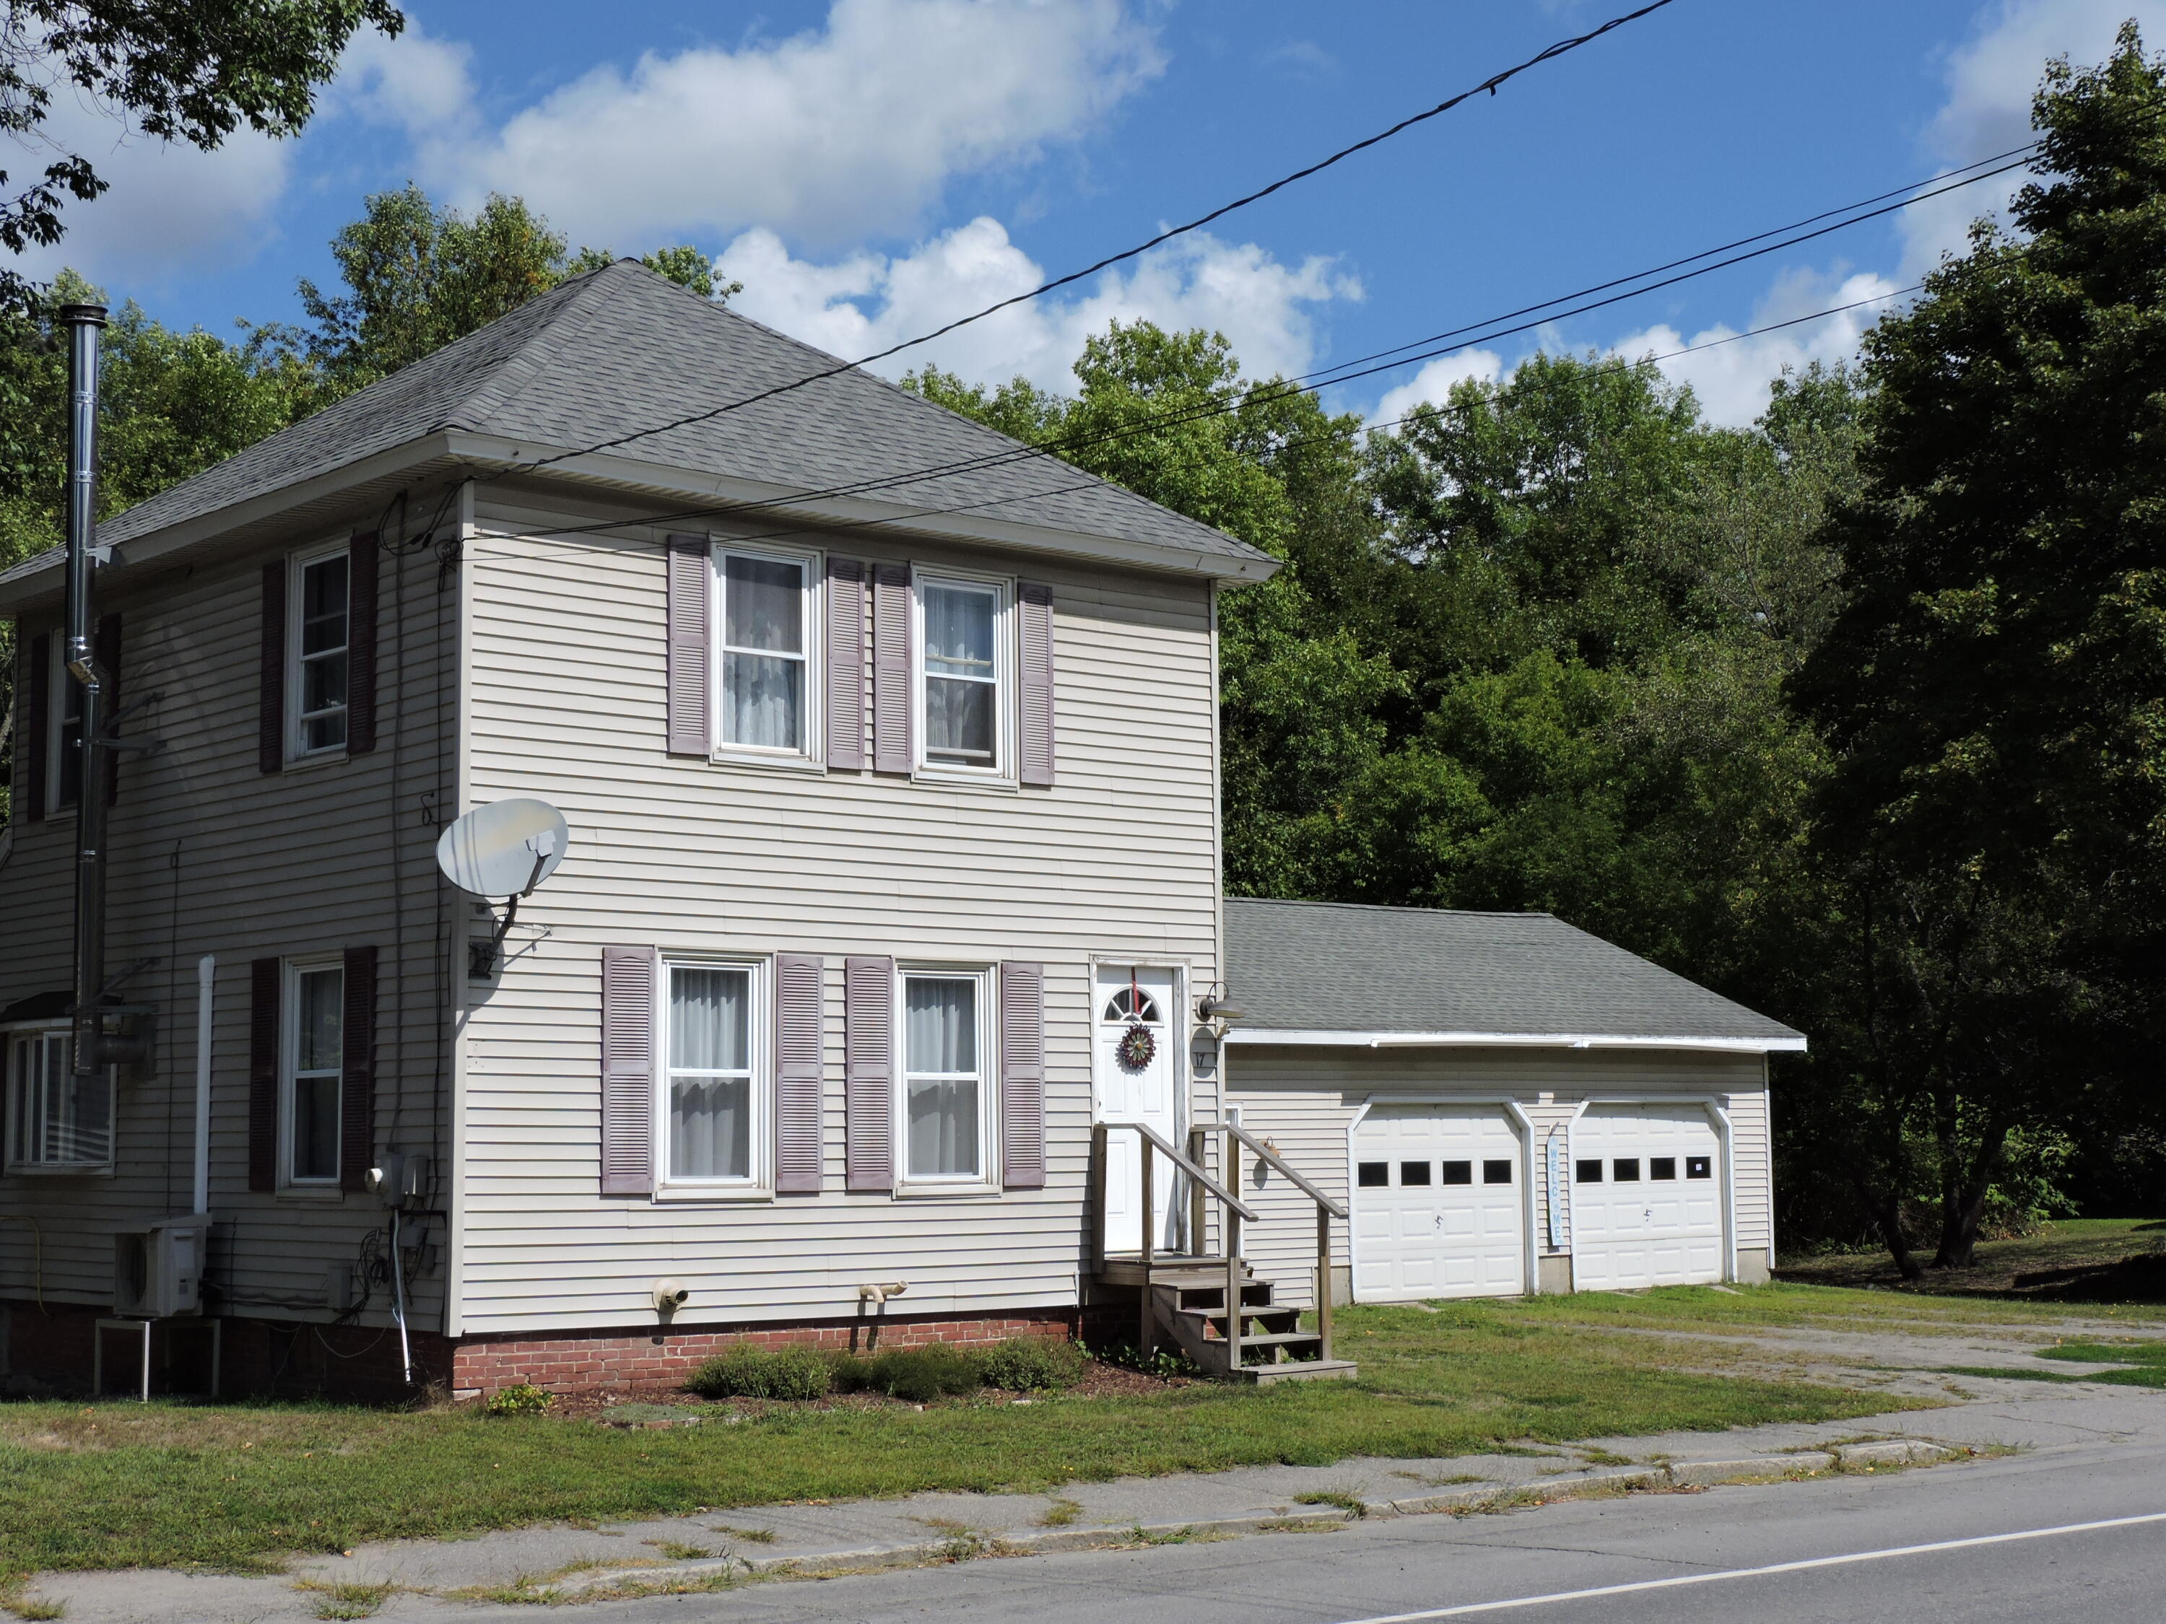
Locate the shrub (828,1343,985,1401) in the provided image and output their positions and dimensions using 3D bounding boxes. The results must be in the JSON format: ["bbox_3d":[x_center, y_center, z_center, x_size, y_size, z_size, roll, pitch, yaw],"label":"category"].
[{"bbox_3d":[-1.113,3.523,19.682,1.100,0.360,0.740,5,-8,-40],"label":"shrub"}]

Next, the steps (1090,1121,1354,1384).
[{"bbox_3d":[0.946,2.965,21.192,1.040,1.740,1.570,5,-8,-40],"label":"steps"}]

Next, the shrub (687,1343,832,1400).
[{"bbox_3d":[-1.977,3.406,19.090,0.950,0.360,0.720,5,-8,-40],"label":"shrub"}]

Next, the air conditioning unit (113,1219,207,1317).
[{"bbox_3d":[-6.063,2.999,20.539,0.310,0.580,0.710,5,-8,-40],"label":"air conditioning unit"}]

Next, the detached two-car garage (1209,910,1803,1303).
[{"bbox_3d":[2.501,3.333,37.207,9.650,4.620,7.900,5,-8,-40],"label":"detached two-car garage"}]

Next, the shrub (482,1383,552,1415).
[{"bbox_3d":[-3.264,3.398,18.125,0.440,0.210,0.380,5,-8,-40],"label":"shrub"}]

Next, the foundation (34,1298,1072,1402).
[{"bbox_3d":[-3.569,3.779,22.875,6.200,0.510,6.900,5,-8,-40],"label":"foundation"}]

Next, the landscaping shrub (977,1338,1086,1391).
[{"bbox_3d":[-0.337,3.594,20.441,0.740,0.350,0.660,5,-8,-40],"label":"landscaping shrub"}]

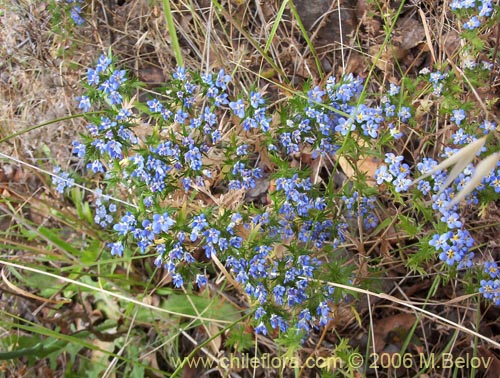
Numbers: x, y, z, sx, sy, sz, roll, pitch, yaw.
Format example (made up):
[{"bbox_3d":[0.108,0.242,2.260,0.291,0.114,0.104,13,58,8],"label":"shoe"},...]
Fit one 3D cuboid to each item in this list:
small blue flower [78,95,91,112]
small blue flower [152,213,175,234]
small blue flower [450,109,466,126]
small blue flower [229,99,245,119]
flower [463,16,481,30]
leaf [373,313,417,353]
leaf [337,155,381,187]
[{"bbox_3d":[-0.136,-0.070,0.465,0.012,0.009,0.014,0,75,6],"label":"small blue flower"},{"bbox_3d":[-0.060,0.024,0.395,0.015,0.009,0.015,0,66,-6],"label":"small blue flower"},{"bbox_3d":[0.166,-0.057,0.450,0.013,0.008,0.015,0,73,0],"label":"small blue flower"},{"bbox_3d":[-0.011,-0.064,0.450,0.013,0.009,0.015,0,75,6],"label":"small blue flower"},{"bbox_3d":[0.194,-0.145,0.495,0.015,0.008,0.013,0,53,0],"label":"flower"},{"bbox_3d":[0.120,0.119,0.470,0.040,0.010,0.036,0,52,0],"label":"leaf"},{"bbox_3d":[0.098,-0.017,0.510,0.044,0.010,0.034,0,52,0],"label":"leaf"}]

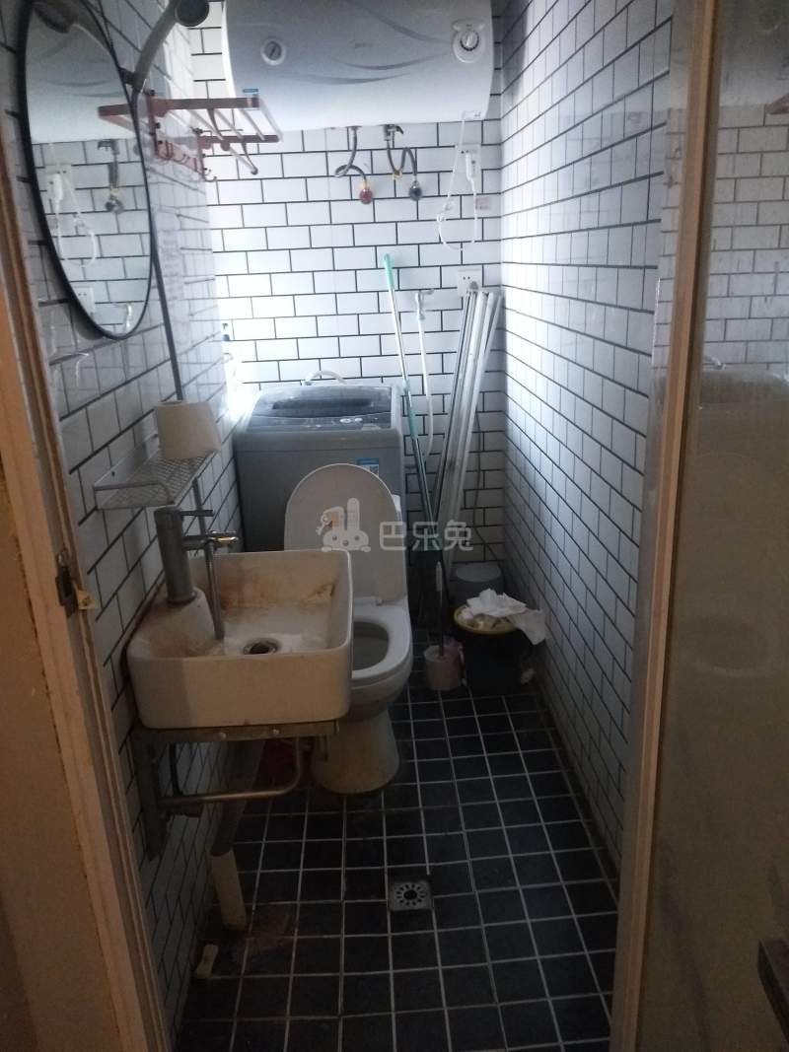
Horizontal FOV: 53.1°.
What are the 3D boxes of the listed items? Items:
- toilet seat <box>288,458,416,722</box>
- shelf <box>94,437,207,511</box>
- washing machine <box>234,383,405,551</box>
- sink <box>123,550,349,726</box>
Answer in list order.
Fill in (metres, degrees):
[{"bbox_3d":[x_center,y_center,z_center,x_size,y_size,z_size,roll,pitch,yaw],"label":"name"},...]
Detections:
[{"bbox_3d":[-0.135,0.126,2.106,0.351,0.473,0.534,-3,19,-2],"label":"toilet seat"},{"bbox_3d":[-0.402,-0.109,1.387,0.121,0.037,0.405,-3,19,-2],"label":"shelf"},{"bbox_3d":[-0.225,0.006,2.822,0.532,0.931,0.524,-3,19,-2],"label":"washing machine"},{"bbox_3d":[-0.263,0.204,1.525,0.369,0.148,0.453,-3,19,-2],"label":"sink"}]

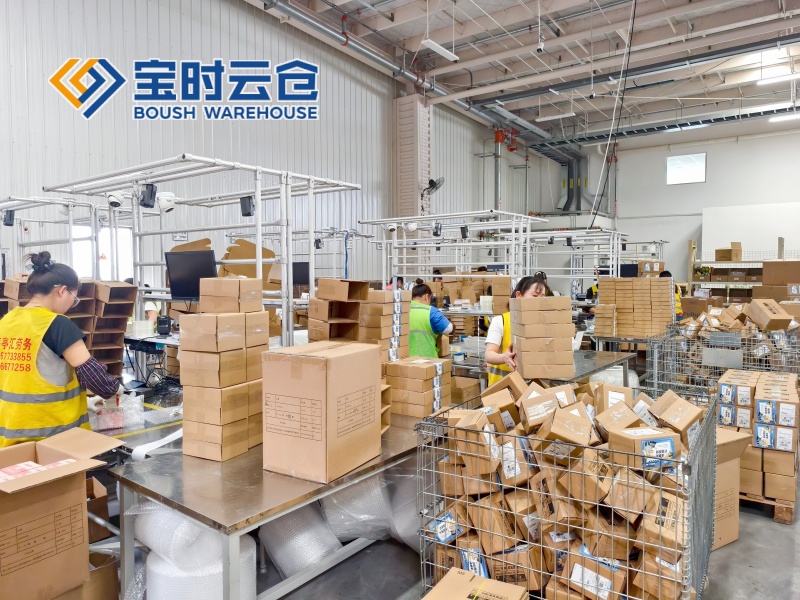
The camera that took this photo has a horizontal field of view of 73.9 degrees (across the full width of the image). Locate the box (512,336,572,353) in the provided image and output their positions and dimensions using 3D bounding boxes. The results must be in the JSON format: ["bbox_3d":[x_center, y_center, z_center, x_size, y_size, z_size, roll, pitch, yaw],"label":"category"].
[{"bbox_3d":[0.975,0.297,3.689,0.340,0.090,0.260,0,3,-3],"label":"box"}]

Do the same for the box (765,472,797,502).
[{"bbox_3d":[2.527,1.220,3.558,0.160,0.155,0.222,1,3,24],"label":"box"}]

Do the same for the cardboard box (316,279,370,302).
[{"bbox_3d":[-0.299,-0.050,2.822,0.250,0.105,0.155,2,3,43],"label":"cardboard box"}]

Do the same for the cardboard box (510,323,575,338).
[{"bbox_3d":[0.943,0.195,3.512,0.341,0.088,0.226,-1,3,-11],"label":"cardboard box"}]

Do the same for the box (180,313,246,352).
[{"bbox_3d":[-0.835,0.143,2.379,0.221,0.155,0.169,1,3,26],"label":"box"}]

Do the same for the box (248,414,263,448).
[{"bbox_3d":[-0.769,0.614,2.578,0.228,0.158,0.167,1,2,24],"label":"box"}]

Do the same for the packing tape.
[{"bbox_3d":[-1.122,0.666,2.567,0.075,0.070,0.480,0,2,4],"label":"packing tape"}]

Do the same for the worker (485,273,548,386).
[{"bbox_3d":[0.784,0.639,3.711,0.500,1.590,0.450,-2,3,-37],"label":"worker"}]

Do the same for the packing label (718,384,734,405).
[{"bbox_3d":[2.522,0.727,4.091,0.102,0.147,0.002,2,3,37],"label":"packing label"}]

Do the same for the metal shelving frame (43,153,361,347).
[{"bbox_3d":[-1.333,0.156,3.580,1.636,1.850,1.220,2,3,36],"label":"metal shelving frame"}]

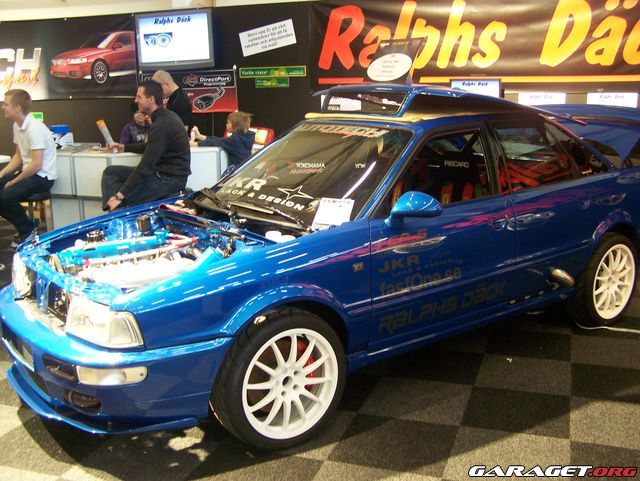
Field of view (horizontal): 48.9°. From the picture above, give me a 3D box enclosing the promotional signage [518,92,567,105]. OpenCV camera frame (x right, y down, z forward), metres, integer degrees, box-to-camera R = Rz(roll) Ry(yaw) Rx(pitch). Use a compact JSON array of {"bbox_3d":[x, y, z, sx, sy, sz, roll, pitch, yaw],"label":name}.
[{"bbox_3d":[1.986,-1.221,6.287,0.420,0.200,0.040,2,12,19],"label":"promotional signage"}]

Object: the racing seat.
[{"bbox_3d":[0.688,-0.060,4.270,0.650,0.920,0.550,-10,14,-35],"label":"racing seat"}]

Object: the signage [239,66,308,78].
[{"bbox_3d":[-0.478,-1.696,7.106,0.725,0.091,0.015,2,12,19],"label":"signage"}]

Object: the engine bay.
[{"bbox_3d":[-0.845,0.189,3.641,0.930,0.460,1.320,-10,14,-35],"label":"engine bay"}]

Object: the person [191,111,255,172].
[{"bbox_3d":[-0.936,-0.713,6.750,0.570,1.020,0.420,-1,11,3],"label":"person"}]

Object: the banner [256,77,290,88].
[{"bbox_3d":[-0.478,-1.599,7.127,0.363,0.094,0.015,2,12,19],"label":"banner"}]

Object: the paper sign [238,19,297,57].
[{"bbox_3d":[-0.524,-2.026,7.054,0.590,0.236,0.015,-8,8,21],"label":"paper sign"}]

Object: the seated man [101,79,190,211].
[{"bbox_3d":[-1.448,-0.570,5.900,0.740,1.500,0.580,-2,11,-2],"label":"seated man"}]

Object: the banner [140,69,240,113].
[{"bbox_3d":[-1.405,-1.573,7.465,1.140,0.438,0.015,2,12,19],"label":"banner"}]

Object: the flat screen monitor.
[{"bbox_3d":[-1.481,-2.073,7.301,0.885,0.565,0.100,2,12,19],"label":"flat screen monitor"}]

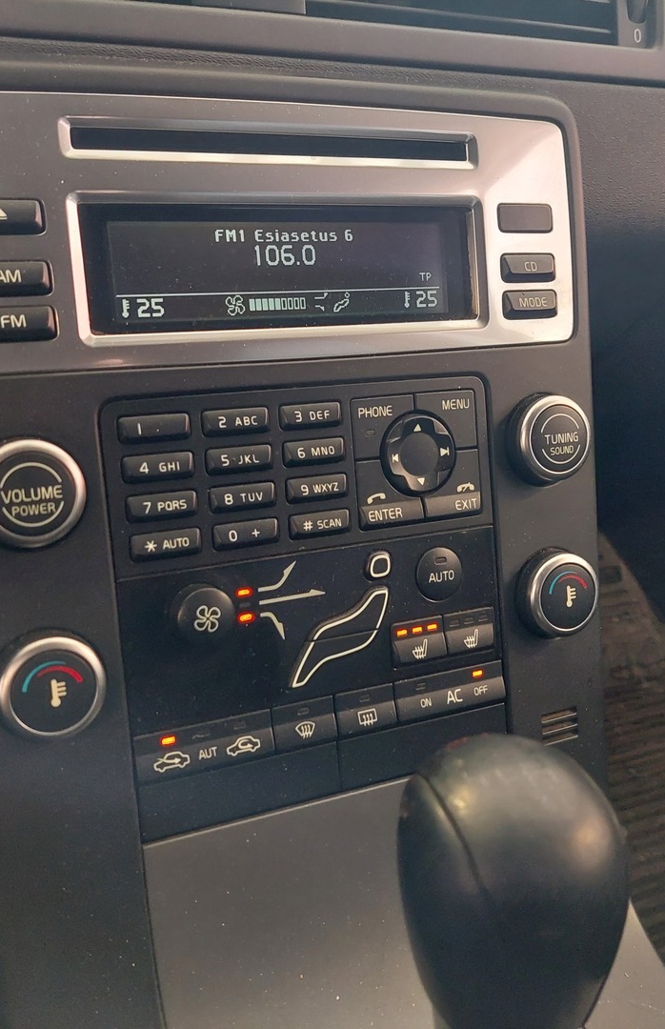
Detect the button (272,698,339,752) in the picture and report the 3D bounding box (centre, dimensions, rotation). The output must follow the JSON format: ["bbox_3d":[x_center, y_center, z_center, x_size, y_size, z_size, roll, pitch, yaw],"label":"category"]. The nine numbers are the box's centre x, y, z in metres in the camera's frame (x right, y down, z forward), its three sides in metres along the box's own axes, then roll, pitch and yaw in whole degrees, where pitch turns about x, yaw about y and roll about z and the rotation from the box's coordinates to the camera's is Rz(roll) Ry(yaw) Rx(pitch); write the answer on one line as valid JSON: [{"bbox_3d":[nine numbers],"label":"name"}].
[{"bbox_3d":[-0.008,0.065,0.306,0.021,0.014,0.004,-7,5,-25],"label":"button"}]

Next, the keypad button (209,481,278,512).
[{"bbox_3d":[-0.028,-0.006,0.309,0.021,0.009,0.004,-7,5,-24],"label":"keypad button"}]

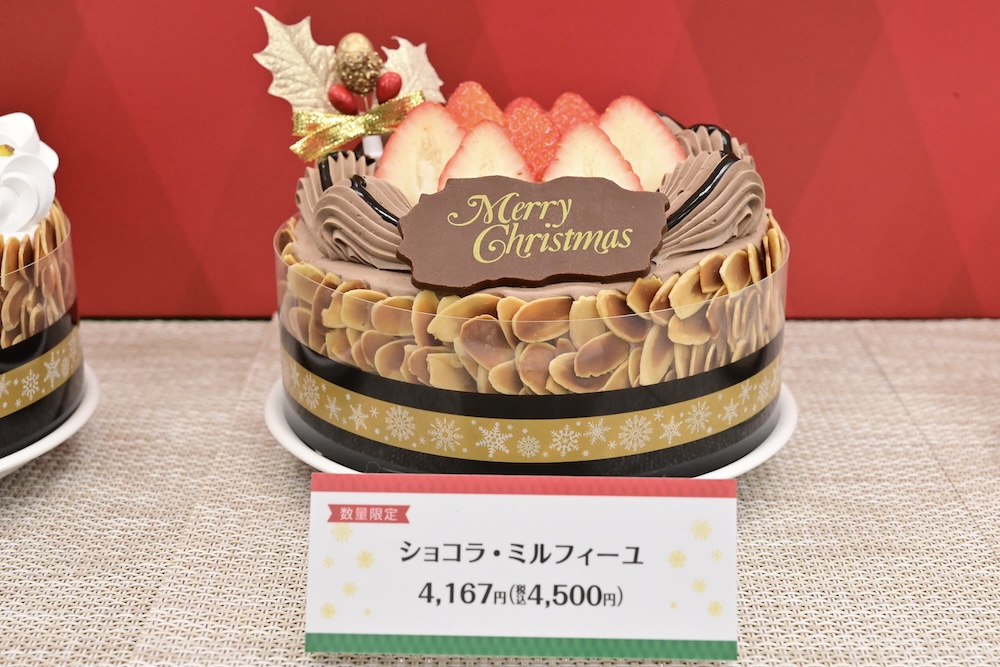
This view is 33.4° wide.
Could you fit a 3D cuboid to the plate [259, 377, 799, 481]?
[{"bbox_3d":[0.009,0.023,0.509,0.162,0.016,0.162,0,22,0],"label":"plate"}]

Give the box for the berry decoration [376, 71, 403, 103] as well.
[{"bbox_3d":[-0.033,-0.074,0.497,0.007,0.010,0.007,22,20,-9],"label":"berry decoration"}]

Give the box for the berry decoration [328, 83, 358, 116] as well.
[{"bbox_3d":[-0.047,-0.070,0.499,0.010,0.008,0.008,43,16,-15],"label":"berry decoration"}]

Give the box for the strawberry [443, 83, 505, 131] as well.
[{"bbox_3d":[-0.007,-0.061,0.490,0.024,0.030,0.022,0,22,0],"label":"strawberry"}]

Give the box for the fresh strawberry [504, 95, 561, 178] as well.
[{"bbox_3d":[0.009,-0.052,0.477,0.024,0.030,0.022,0,22,0],"label":"fresh strawberry"}]

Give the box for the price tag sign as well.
[{"bbox_3d":[0.005,0.056,0.399,0.102,0.042,0.003,1,-10,1],"label":"price tag sign"}]

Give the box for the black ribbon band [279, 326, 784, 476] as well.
[{"bbox_3d":[0.009,-0.001,0.500,0.152,0.026,0.152,0,22,0],"label":"black ribbon band"}]

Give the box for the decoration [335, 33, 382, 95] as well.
[{"bbox_3d":[-0.042,-0.080,0.495,0.014,0.018,0.014,-9,22,3],"label":"decoration"}]

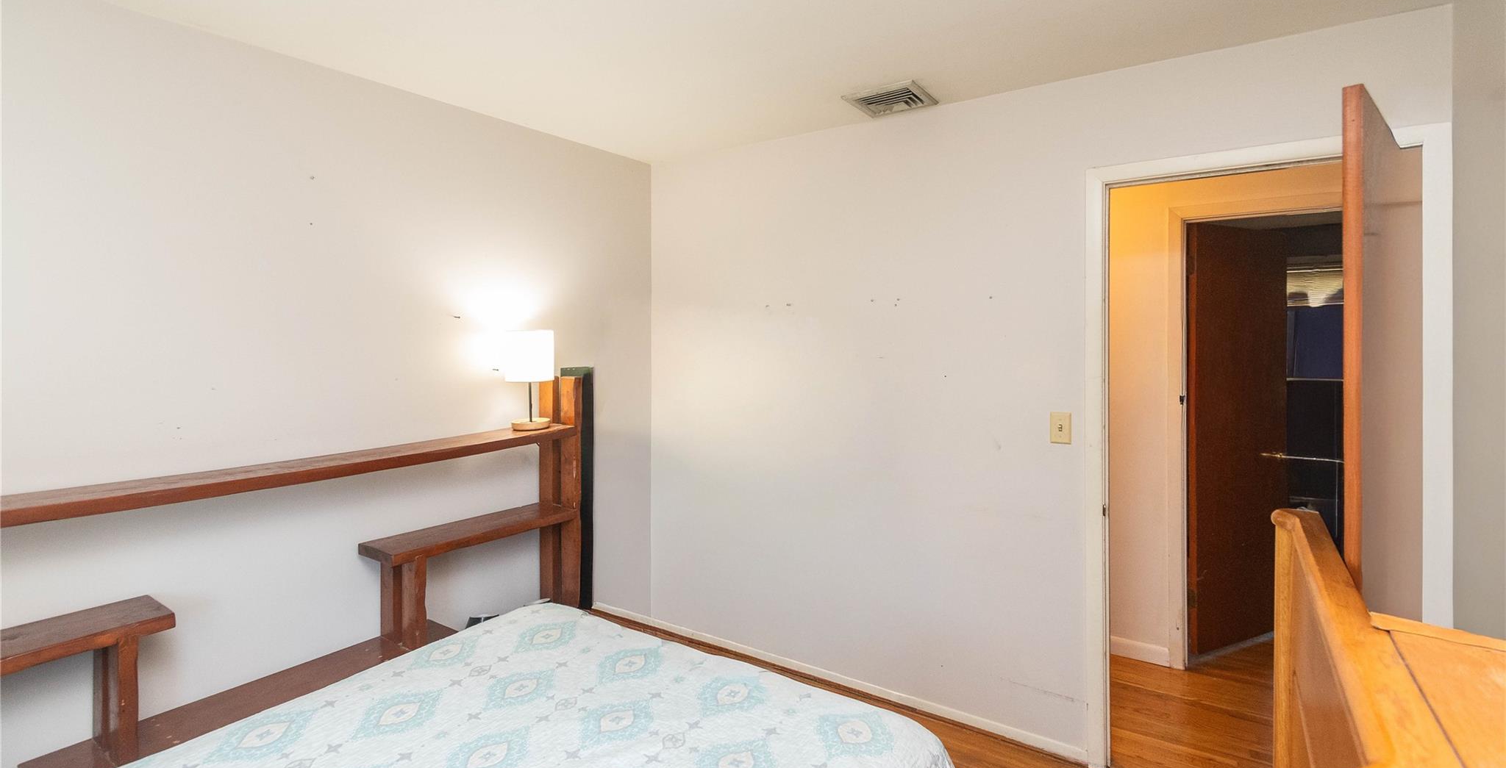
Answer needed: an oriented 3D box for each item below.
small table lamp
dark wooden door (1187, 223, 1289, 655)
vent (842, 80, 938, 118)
[{"bbox_3d":[-0.870,-0.016,2.455,0.190,0.395,0.190,2,4,38],"label":"small table lamp"},{"bbox_3d":[2.415,0.247,3.090,0.730,2.030,0.040,-1,3,-23],"label":"dark wooden door"},{"bbox_3d":[0.520,-1.062,2.360,0.275,0.025,0.260,2,4,34],"label":"vent"}]

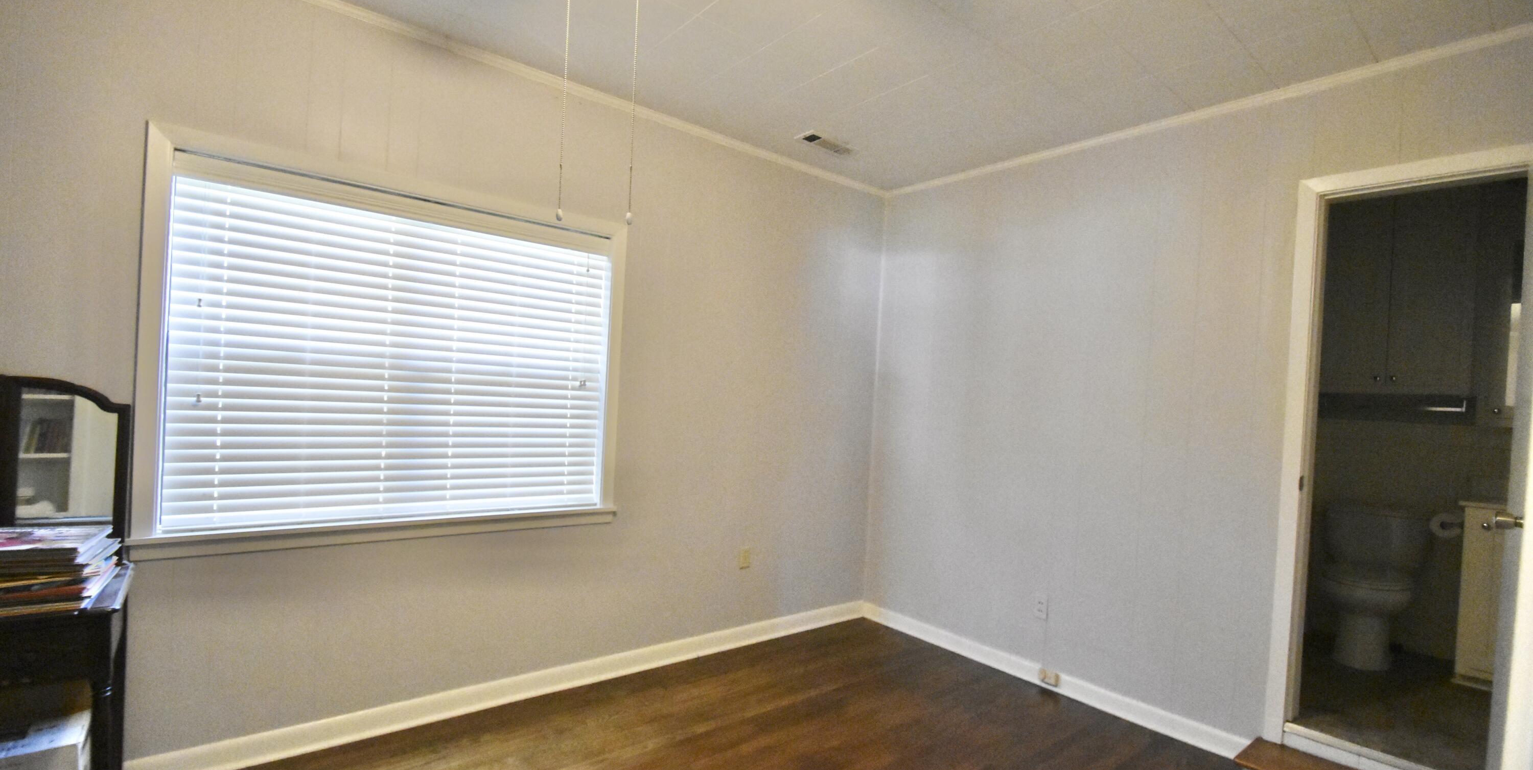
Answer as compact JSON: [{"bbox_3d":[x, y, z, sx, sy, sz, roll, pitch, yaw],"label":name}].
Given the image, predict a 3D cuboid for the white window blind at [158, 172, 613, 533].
[{"bbox_3d":[-1.374,-0.073,2.572,1.525,1.210,0.055,3,-1,-38],"label":"white window blind"}]

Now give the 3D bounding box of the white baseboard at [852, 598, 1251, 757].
[{"bbox_3d":[1.283,1.458,3.368,0.020,0.105,2.050,3,-1,-38],"label":"white baseboard"}]

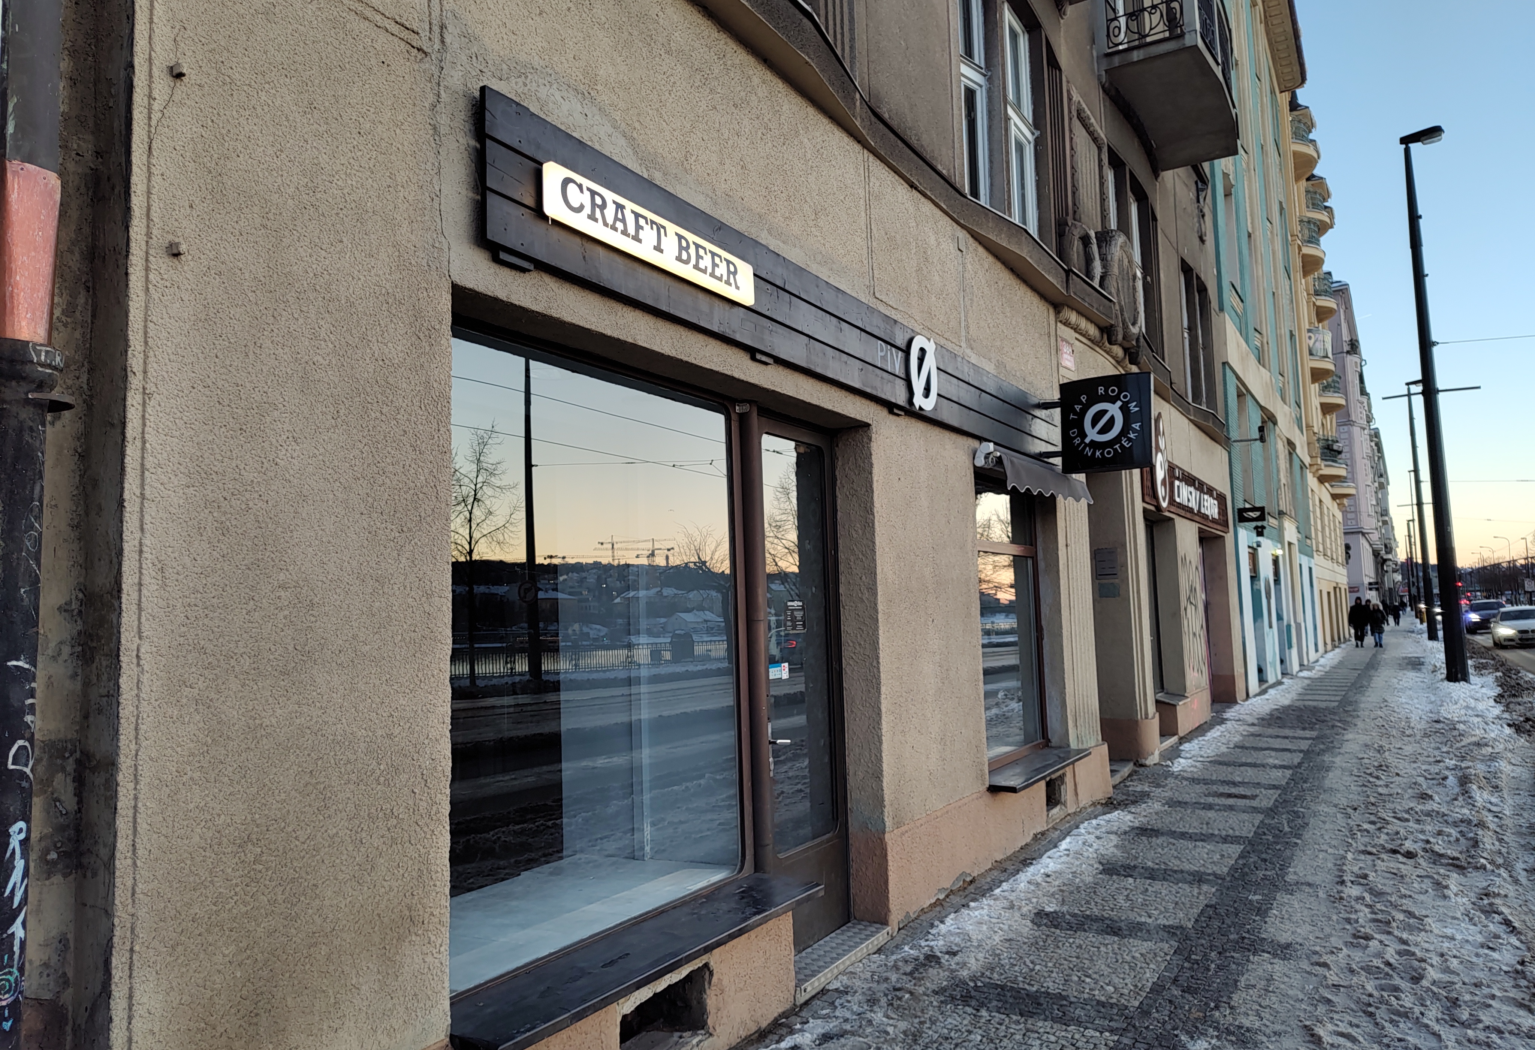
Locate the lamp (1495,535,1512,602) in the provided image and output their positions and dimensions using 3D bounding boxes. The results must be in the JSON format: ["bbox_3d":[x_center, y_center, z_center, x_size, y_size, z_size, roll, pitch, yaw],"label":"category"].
[{"bbox_3d":[98.388,6.421,136.619,1.900,10.000,0.350,-5,-6,31],"label":"lamp"}]

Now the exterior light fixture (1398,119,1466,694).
[{"bbox_3d":[13.468,-2.524,20.252,0.820,11.150,0.400,-5,-6,31],"label":"exterior light fixture"}]

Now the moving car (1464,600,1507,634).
[{"bbox_3d":[36.709,4.667,52.180,1.850,1.650,4.500,-5,-6,31],"label":"moving car"}]

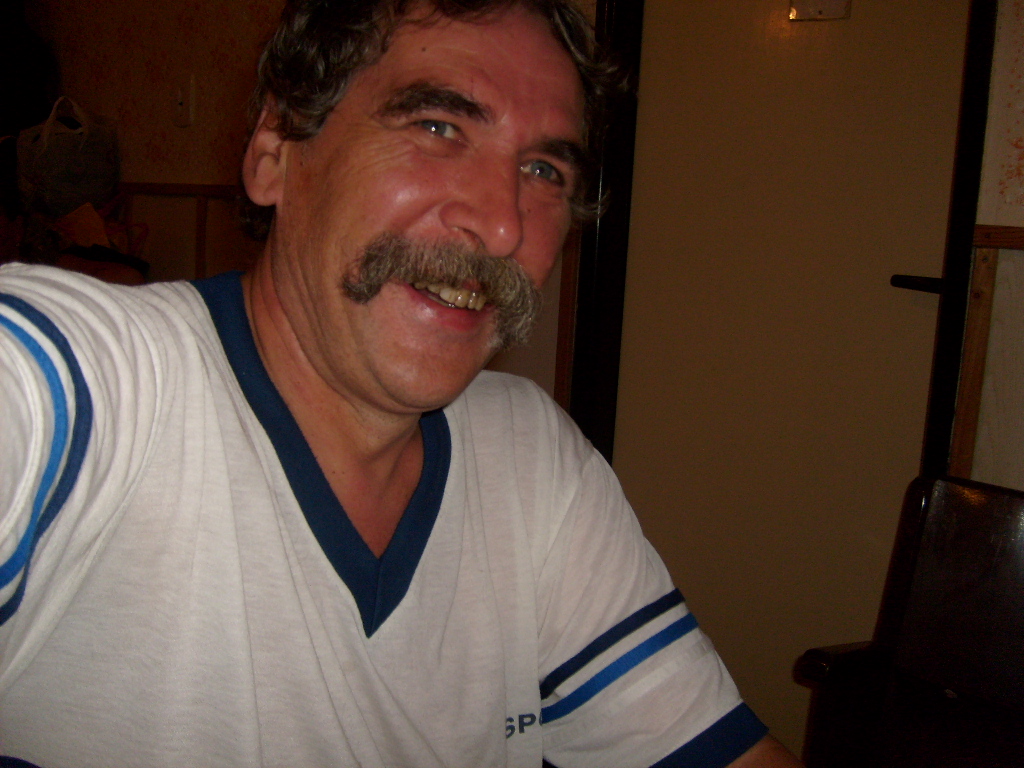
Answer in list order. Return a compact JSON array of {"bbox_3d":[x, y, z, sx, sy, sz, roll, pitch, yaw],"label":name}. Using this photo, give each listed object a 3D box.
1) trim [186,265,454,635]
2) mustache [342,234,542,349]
[{"bbox_3d":[-0.108,0.022,0.613,0.185,0.190,0.160,6,15,-41],"label":"trim"},{"bbox_3d":[-0.026,-0.046,0.516,0.103,0.046,0.036,18,-1,-34],"label":"mustache"}]

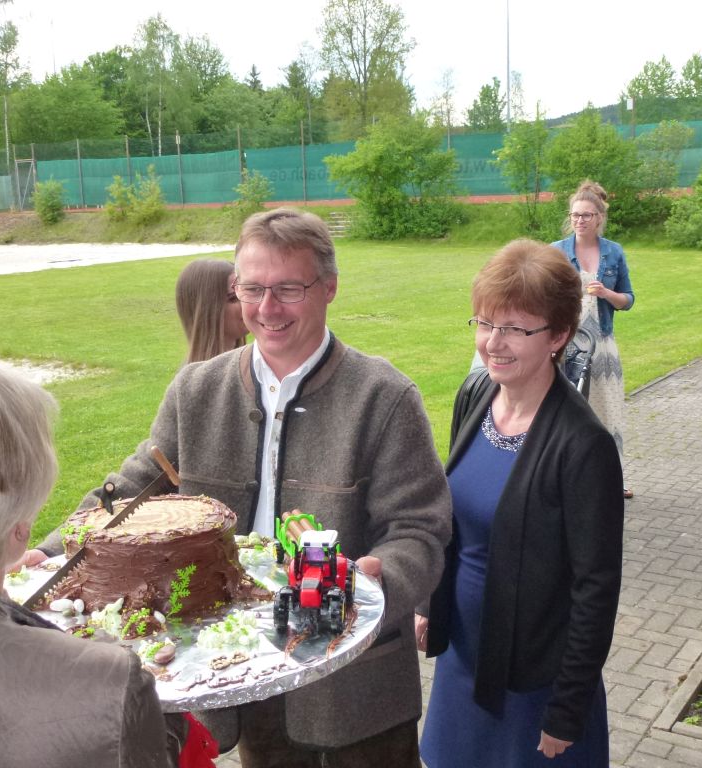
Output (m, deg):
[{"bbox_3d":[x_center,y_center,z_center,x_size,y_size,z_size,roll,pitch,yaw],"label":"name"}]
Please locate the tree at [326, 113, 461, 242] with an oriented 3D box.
[{"bbox_3d":[1.291,-6.462,30.353,4.255,3.831,3.969,-3,10,0],"label":"tree"}]

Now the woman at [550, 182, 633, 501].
[{"bbox_3d":[1.349,-0.233,5.494,0.520,1.788,0.340,0,10,15],"label":"woman"}]

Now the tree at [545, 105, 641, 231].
[{"bbox_3d":[6.910,-6.059,27.931,2.803,3.641,2.628,-3,10,0],"label":"tree"}]

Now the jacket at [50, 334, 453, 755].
[{"bbox_3d":[-0.120,0.260,1.599,0.580,0.690,0.430,2,11,25],"label":"jacket"}]

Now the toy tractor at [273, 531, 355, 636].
[{"bbox_3d":[-0.036,0.231,1.176,0.082,0.102,0.152,3,11,13],"label":"toy tractor"}]

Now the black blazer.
[{"bbox_3d":[0.306,0.241,1.679,0.280,0.590,0.430,-10,12,-37],"label":"black blazer"}]

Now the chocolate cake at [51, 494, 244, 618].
[{"bbox_3d":[-0.267,0.216,1.298,0.238,0.087,0.238,-2,11,-12],"label":"chocolate cake"}]

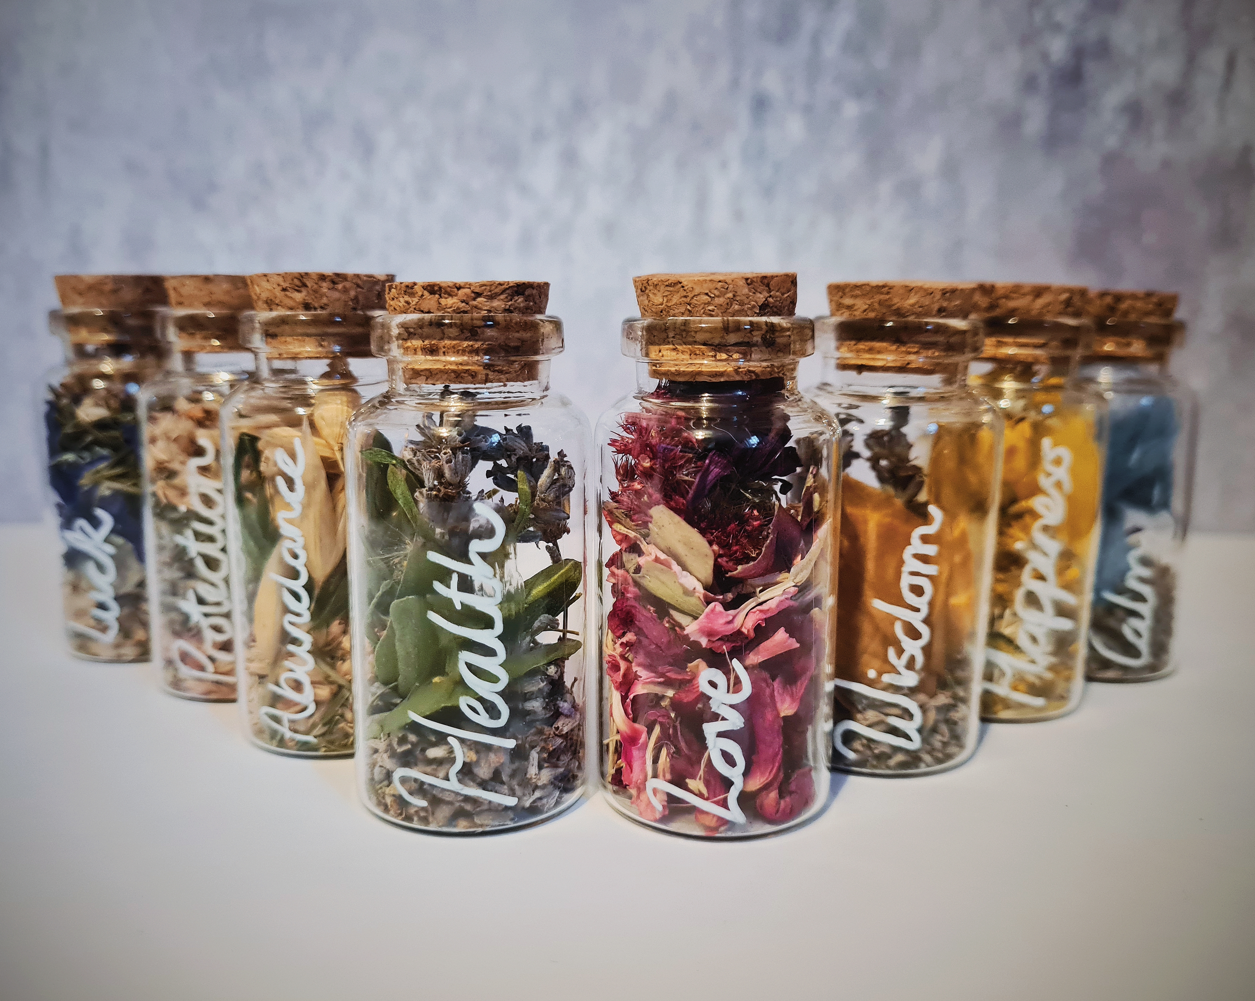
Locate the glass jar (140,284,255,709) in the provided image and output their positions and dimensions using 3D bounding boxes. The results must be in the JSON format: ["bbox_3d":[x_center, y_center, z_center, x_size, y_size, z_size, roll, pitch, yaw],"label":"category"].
[{"bbox_3d":[-0.060,-0.003,0.158,0.028,0.063,0.028,0,11,0],"label":"glass jar"}]

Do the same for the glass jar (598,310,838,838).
[{"bbox_3d":[0.010,0.005,0.119,0.028,0.062,0.028,0,11,0],"label":"glass jar"}]

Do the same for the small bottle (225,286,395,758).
[{"bbox_3d":[-0.041,0.001,0.139,0.028,0.063,0.028,0,11,0],"label":"small bottle"}]

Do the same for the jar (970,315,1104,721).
[{"bbox_3d":[0.057,-0.001,0.153,0.028,0.062,0.028,0,11,0],"label":"jar"}]

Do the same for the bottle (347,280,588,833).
[{"bbox_3d":[-0.019,0.005,0.120,0.028,0.061,0.028,0,11,0],"label":"bottle"}]

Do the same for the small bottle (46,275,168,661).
[{"bbox_3d":[-0.085,-0.006,0.175,0.028,0.063,0.028,0,11,0],"label":"small bottle"}]

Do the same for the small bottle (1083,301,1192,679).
[{"bbox_3d":[0.079,-0.003,0.169,0.028,0.062,0.028,0,11,0],"label":"small bottle"}]

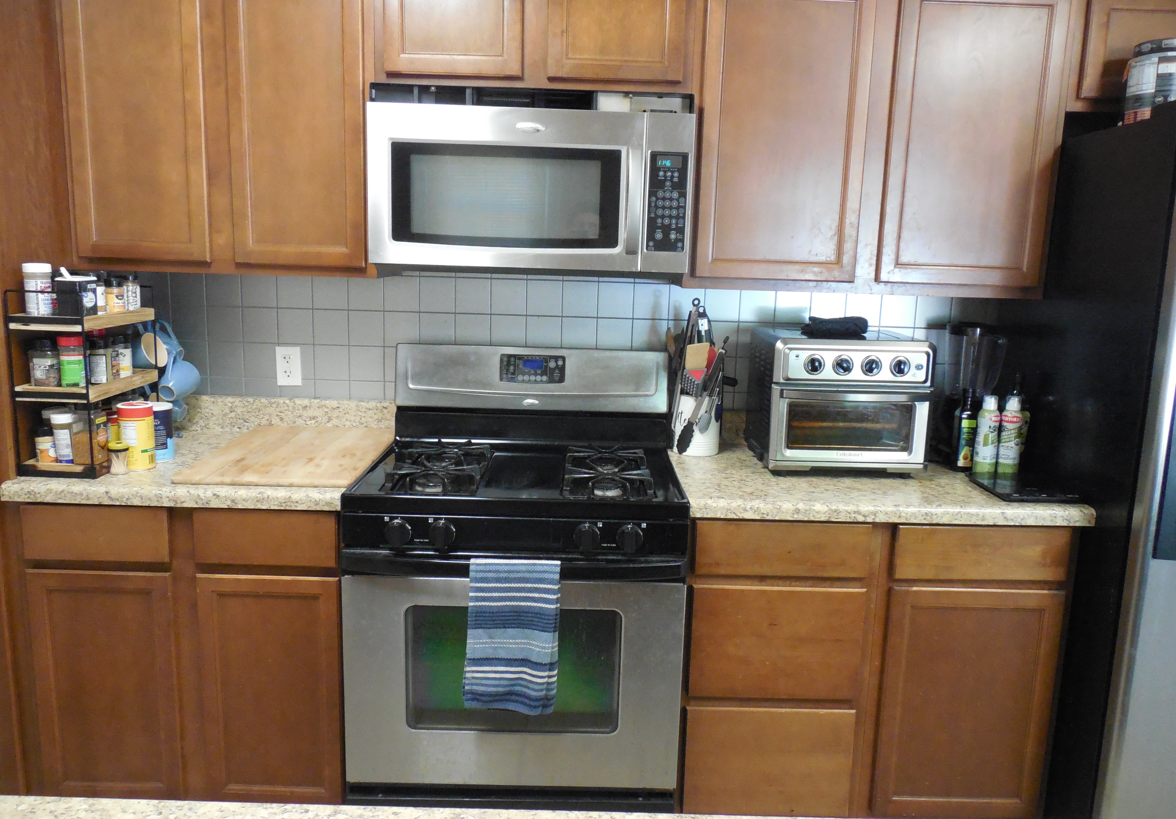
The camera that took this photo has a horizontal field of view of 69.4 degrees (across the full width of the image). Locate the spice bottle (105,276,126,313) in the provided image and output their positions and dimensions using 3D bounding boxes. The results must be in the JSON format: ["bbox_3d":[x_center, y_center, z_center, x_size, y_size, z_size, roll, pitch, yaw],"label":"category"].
[{"bbox_3d":[-1.137,-0.278,2.043,0.042,0.086,0.042,-2,11,-21],"label":"spice bottle"}]

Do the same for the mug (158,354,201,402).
[{"bbox_3d":[-1.126,-0.083,2.331,0.090,0.122,0.100,-23,21,17],"label":"mug"}]

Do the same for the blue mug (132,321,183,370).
[{"bbox_3d":[-1.181,-0.172,2.325,0.105,0.125,0.095,-16,6,12],"label":"blue mug"}]

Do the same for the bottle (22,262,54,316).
[{"bbox_3d":[-1.215,-0.265,1.875,0.053,0.114,0.053,-2,11,-21],"label":"bottle"}]

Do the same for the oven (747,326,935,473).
[{"bbox_3d":[0.652,-0.024,2.259,0.396,0.345,0.350,2,10,-1],"label":"oven"}]

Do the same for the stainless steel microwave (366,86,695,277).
[{"bbox_3d":[-0.137,-0.561,2.171,0.757,0.435,0.396,2,10,-1],"label":"stainless steel microwave"}]

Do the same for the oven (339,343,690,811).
[{"bbox_3d":[-0.167,0.463,2.187,0.757,1.184,0.690,2,10,-1],"label":"oven"}]

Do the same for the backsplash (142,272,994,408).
[{"bbox_3d":[-0.058,-0.191,2.477,2.472,0.360,0.012,2,10,-1],"label":"backsplash"}]

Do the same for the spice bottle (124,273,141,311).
[{"bbox_3d":[-1.131,-0.291,2.108,0.035,0.089,0.035,-2,11,-21],"label":"spice bottle"}]

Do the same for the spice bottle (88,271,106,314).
[{"bbox_3d":[-1.135,-0.270,1.966,0.038,0.098,0.038,-2,11,-21],"label":"spice bottle"}]

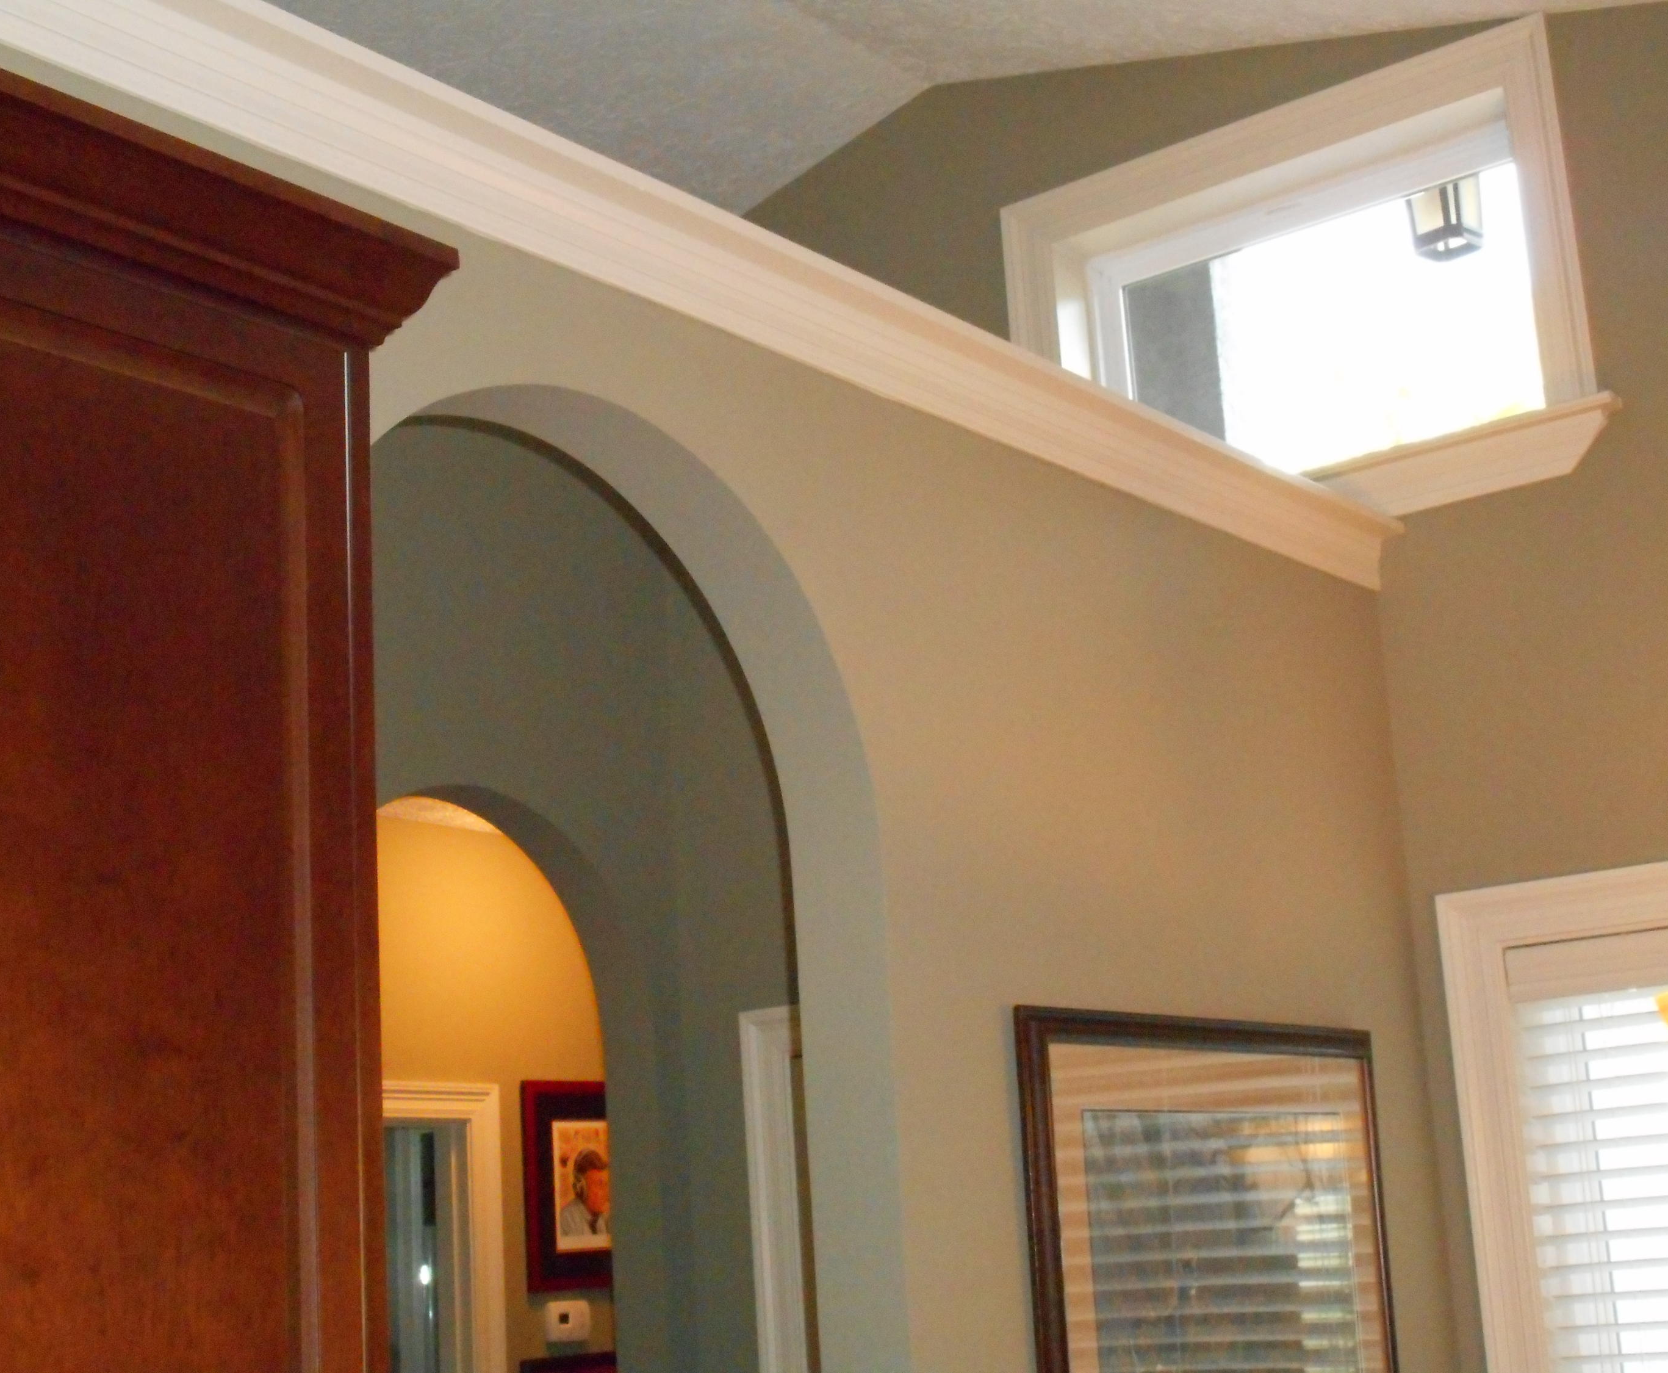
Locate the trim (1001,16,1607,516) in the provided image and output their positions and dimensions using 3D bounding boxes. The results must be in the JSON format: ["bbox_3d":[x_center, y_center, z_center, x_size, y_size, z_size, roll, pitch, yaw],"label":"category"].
[{"bbox_3d":[0.722,-0.554,4.226,0.974,0.690,0.135,-14,-17,36],"label":"trim"}]

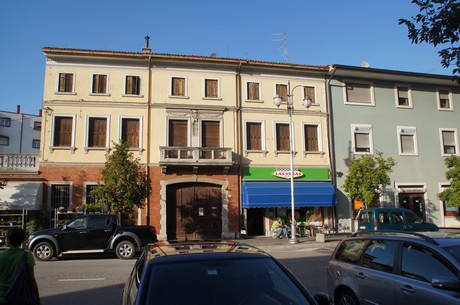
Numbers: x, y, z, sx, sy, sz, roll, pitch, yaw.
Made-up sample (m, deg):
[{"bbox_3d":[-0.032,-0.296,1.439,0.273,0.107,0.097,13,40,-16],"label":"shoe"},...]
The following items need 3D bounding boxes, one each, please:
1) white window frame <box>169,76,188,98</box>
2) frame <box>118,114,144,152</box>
[{"bbox_3d":[-2.975,-3.774,19.908,1.085,1.341,0.160,1,-9,-10],"label":"white window frame"},{"bbox_3d":[-5.418,-1.048,18.864,1.267,2.008,0.240,1,-9,-11],"label":"frame"}]

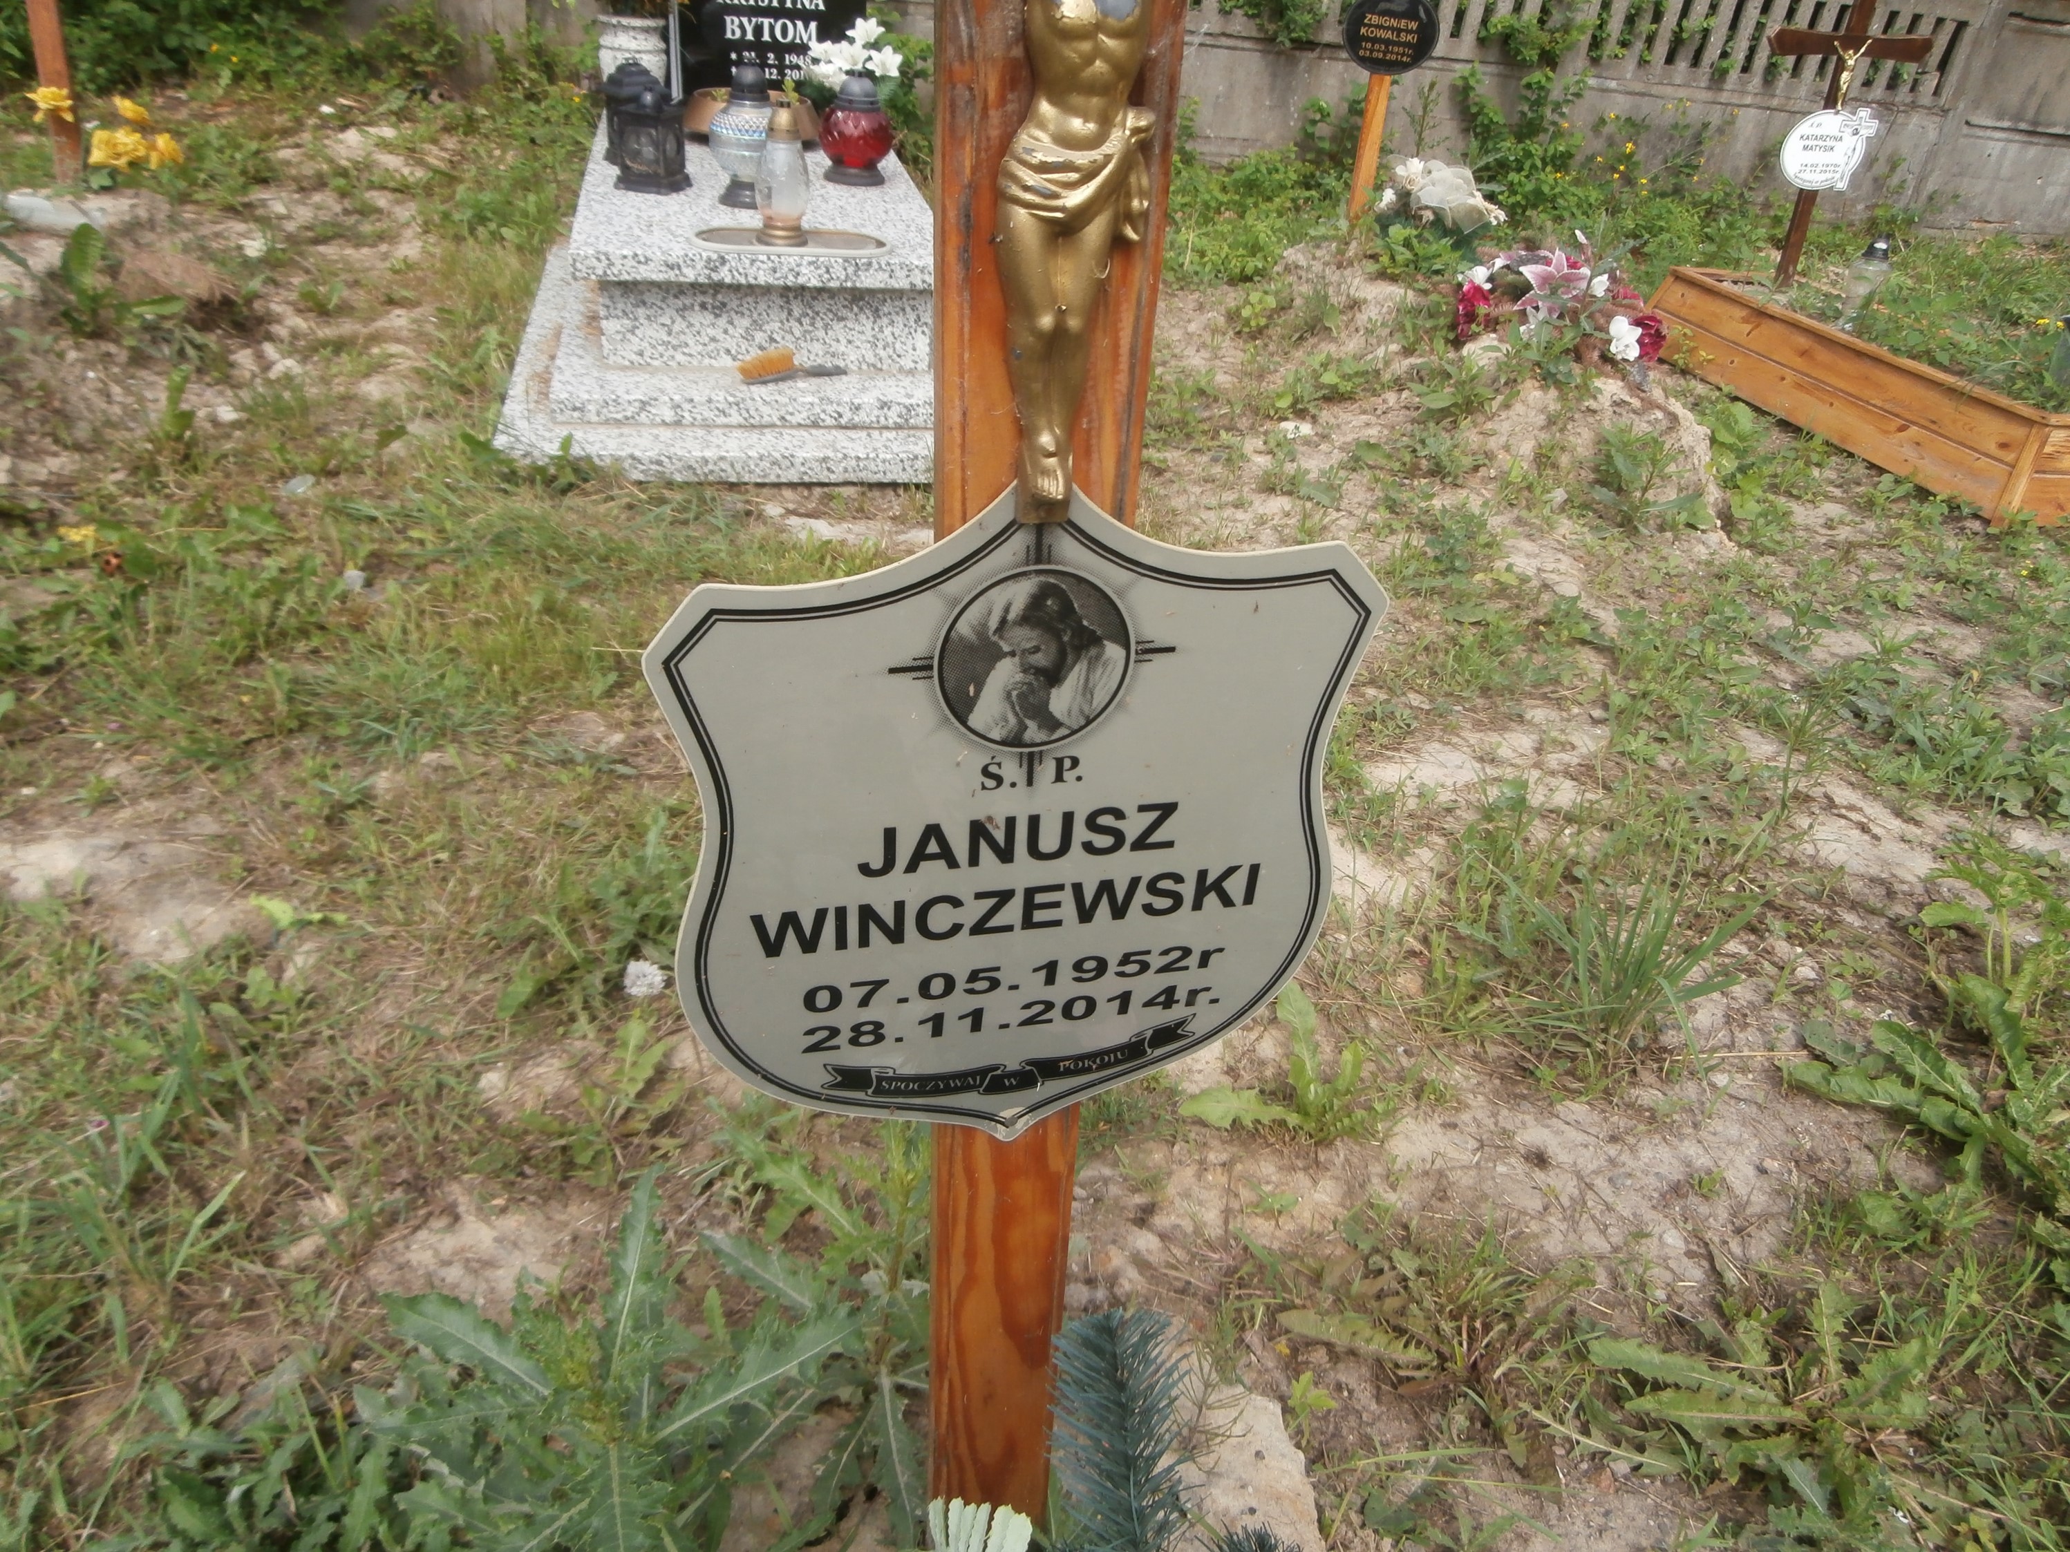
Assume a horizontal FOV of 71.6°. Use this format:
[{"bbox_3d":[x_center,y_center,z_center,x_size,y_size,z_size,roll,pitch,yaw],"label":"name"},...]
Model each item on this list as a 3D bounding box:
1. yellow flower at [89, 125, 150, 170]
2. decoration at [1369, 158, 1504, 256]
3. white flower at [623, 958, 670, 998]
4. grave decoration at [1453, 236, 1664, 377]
[{"bbox_3d":[-2.872,-1.970,4.500,0.165,0.115,0.130,-14,37,-27],"label":"yellow flower"},{"bbox_3d":[1.333,-1.884,4.750,0.380,0.250,0.280,-4,33,-14],"label":"decoration"},{"bbox_3d":[-0.433,0.225,1.600,0.050,0.035,0.048,-5,33,-16],"label":"white flower"},{"bbox_3d":[1.296,-1.160,3.550,0.470,0.250,0.340,-4,33,-14],"label":"grave decoration"}]

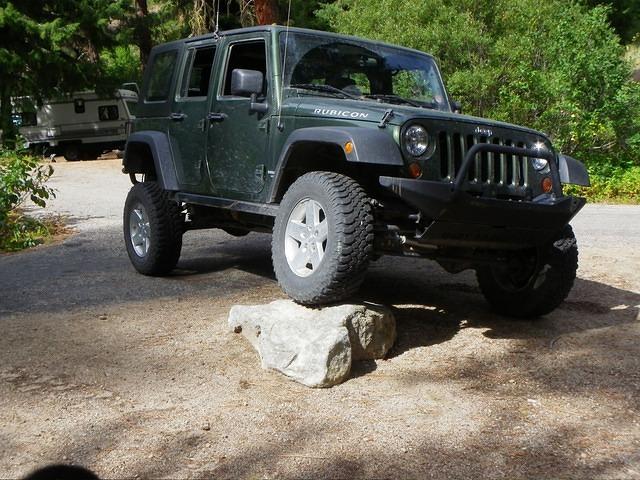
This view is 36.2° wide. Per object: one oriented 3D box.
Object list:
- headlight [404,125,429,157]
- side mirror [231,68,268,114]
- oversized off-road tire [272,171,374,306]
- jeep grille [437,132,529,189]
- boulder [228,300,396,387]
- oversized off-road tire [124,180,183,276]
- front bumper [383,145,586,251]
[{"bbox_3d":[0.530,-0.559,5.525,0.180,0.180,0.100,4,-3,-29],"label":"headlight"},{"bbox_3d":[-0.454,-0.981,6.486,0.240,0.270,0.160,4,3,-29],"label":"side mirror"},{"bbox_3d":[0.007,-0.005,5.801,0.260,0.800,0.800,6,4,-31],"label":"oversized off-road tire"},{"bbox_3d":[0.954,-0.468,5.794,0.680,0.280,0.080,4,-3,-29],"label":"jeep grille"},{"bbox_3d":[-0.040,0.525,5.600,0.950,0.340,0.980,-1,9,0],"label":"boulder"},{"bbox_3d":[-1.434,-0.092,8.374,0.260,0.800,0.800,-7,10,-29],"label":"oversized off-road tire"},{"bbox_3d":[1.038,-0.247,5.621,1.540,0.620,0.380,4,3,-29],"label":"front bumper"}]

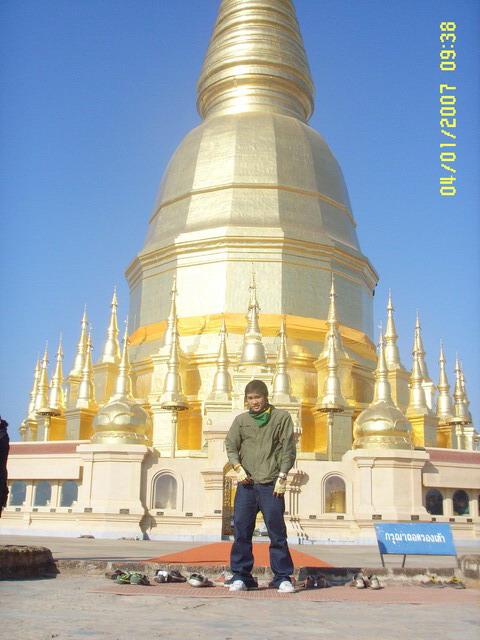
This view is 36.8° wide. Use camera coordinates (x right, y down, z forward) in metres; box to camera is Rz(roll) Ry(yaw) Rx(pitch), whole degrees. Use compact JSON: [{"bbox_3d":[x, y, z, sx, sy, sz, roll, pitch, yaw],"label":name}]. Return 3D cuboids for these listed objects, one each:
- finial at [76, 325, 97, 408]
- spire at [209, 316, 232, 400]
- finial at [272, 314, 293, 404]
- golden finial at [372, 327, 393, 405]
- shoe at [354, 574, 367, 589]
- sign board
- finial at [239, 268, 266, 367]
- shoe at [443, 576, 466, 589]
[{"bbox_3d":[-7.448,2.248,34.980,0.880,4.136,0.880,-12,-21,37],"label":"finial"},{"bbox_3d":[-0.671,1.353,26.180,0.871,3.168,0.871,1,-16,0],"label":"spire"},{"bbox_3d":[1.840,1.653,32.277,0.880,4.136,0.880,3,-17,-5],"label":"finial"},{"bbox_3d":[6.559,2.169,33.649,0.880,4.136,0.880,1,-17,0],"label":"golden finial"},{"bbox_3d":[1.027,2.225,6.149,0.098,0.105,0.270,3,-17,-8],"label":"shoe"},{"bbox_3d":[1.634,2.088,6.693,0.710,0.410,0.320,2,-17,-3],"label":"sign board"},{"bbox_3d":[0.529,-0.274,28.229,1.057,4.049,1.057,1,-16,0],"label":"finial"},{"bbox_3d":[1.872,2.288,6.281,0.270,0.090,0.100,-15,-23,43],"label":"shoe"}]

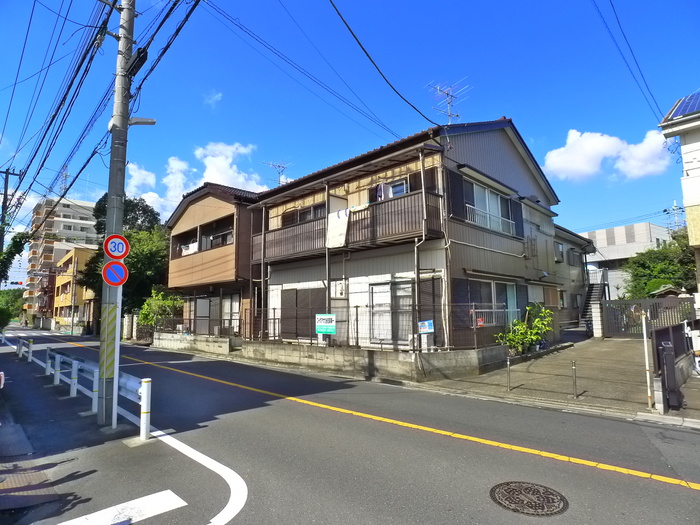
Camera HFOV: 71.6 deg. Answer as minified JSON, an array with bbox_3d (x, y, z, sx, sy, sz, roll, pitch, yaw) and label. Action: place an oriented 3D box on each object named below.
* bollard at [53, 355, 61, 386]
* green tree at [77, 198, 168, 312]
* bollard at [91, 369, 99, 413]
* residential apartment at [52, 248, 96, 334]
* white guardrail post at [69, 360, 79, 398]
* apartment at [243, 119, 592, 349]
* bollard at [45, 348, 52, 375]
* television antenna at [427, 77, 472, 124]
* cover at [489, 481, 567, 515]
[{"bbox_3d":[-7.328,2.696,12.179,0.130,0.735,0.130,5,-8,-42],"label":"bollard"},{"bbox_3d":[-14.897,0.357,32.161,5.900,8.800,5.600,2,-7,-20],"label":"green tree"},{"bbox_3d":[-4.503,2.287,8.610,0.125,0.735,0.125,5,-8,-42],"label":"bollard"},{"bbox_3d":[-26.464,3.071,49.878,6.500,8.400,11.000,4,-8,-38],"label":"residential apartment"},{"bbox_3d":[-5.850,2.478,10.317,0.130,0.745,0.130,5,-8,-42],"label":"white guardrail post"},{"bbox_3d":[3.609,-0.577,21.258,10.000,7.900,14.500,-6,-8,43],"label":"apartment"},{"bbox_3d":[-8.782,2.910,14.162,0.130,0.760,0.130,5,-8,-42],"label":"bollard"},{"bbox_3d":[3.433,-5.622,17.000,1.500,1.450,1.600,4,-7,-35],"label":"television antenna"},{"bbox_3d":[1.632,2.161,4.411,0.690,0.040,0.740,0,-6,0],"label":"cover"}]

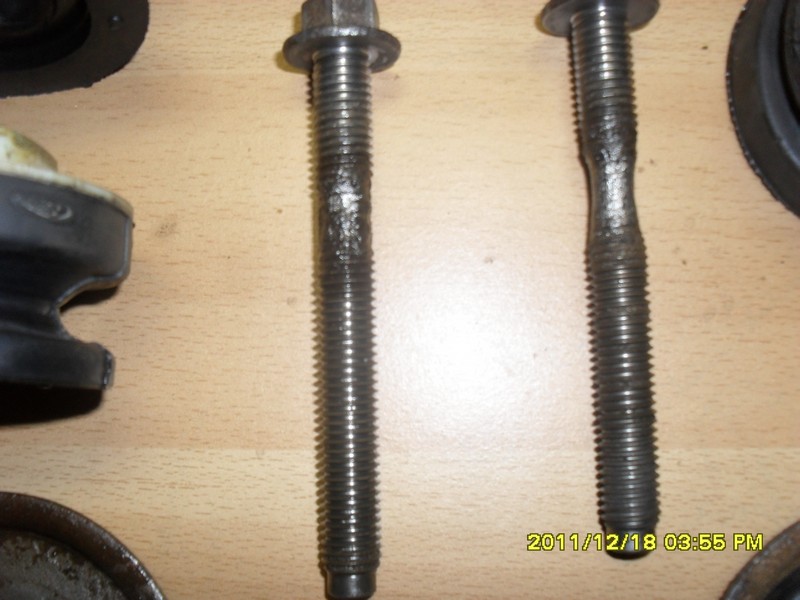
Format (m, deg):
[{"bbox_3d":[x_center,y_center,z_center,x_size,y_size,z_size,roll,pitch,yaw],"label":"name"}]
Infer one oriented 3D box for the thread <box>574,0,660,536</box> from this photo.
[{"bbox_3d":[0.043,-0.005,0.163,0.012,0.012,0.104,-3,86,0],"label":"thread"}]

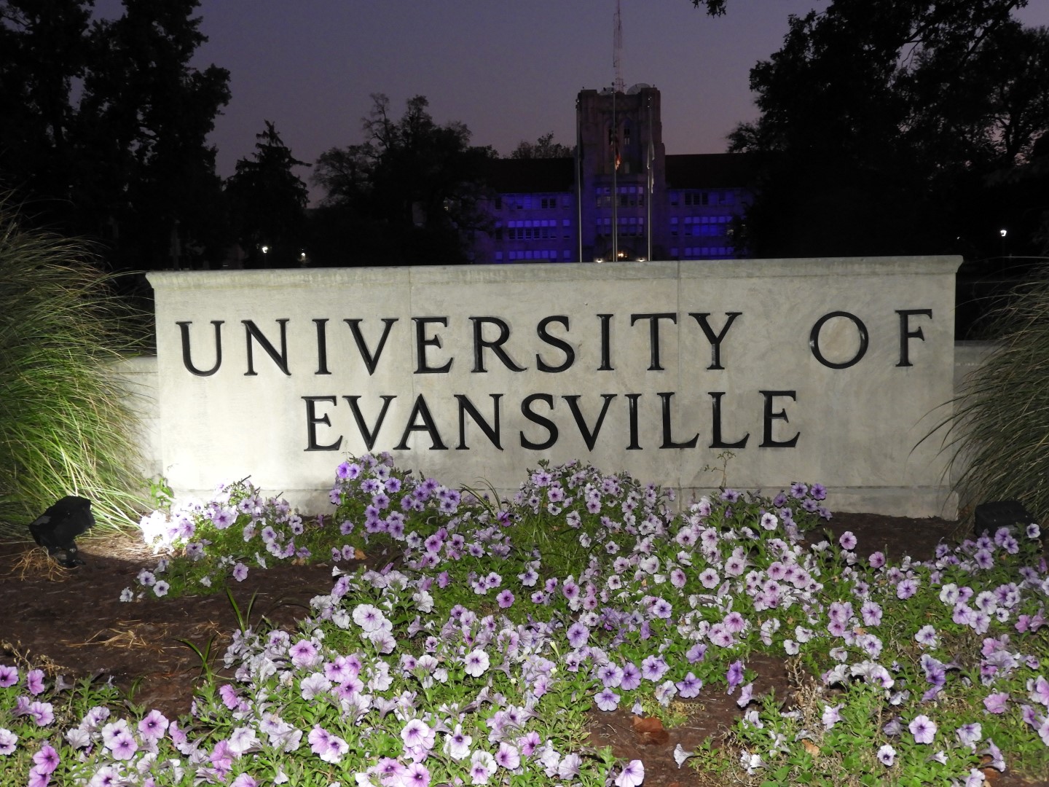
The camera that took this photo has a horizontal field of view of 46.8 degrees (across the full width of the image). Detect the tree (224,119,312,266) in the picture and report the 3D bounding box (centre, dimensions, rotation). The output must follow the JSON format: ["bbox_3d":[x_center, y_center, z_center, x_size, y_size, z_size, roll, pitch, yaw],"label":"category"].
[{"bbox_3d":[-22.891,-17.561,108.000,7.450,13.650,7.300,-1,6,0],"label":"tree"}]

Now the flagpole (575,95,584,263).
[{"bbox_3d":[2.718,-10.527,60.000,0.220,8.600,0.220,-1,6,0],"label":"flagpole"}]

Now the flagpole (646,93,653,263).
[{"bbox_3d":[6.207,-10.567,60.000,0.220,8.640,0.220,-1,6,0],"label":"flagpole"}]

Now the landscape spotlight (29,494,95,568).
[{"bbox_3d":[-1.964,0.585,5.150,0.250,0.300,0.210,-5,7,-36],"label":"landscape spotlight"}]

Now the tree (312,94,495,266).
[{"bbox_3d":[-10.970,-19.224,110.000,16.510,16.060,14.500,-1,6,0],"label":"tree"}]

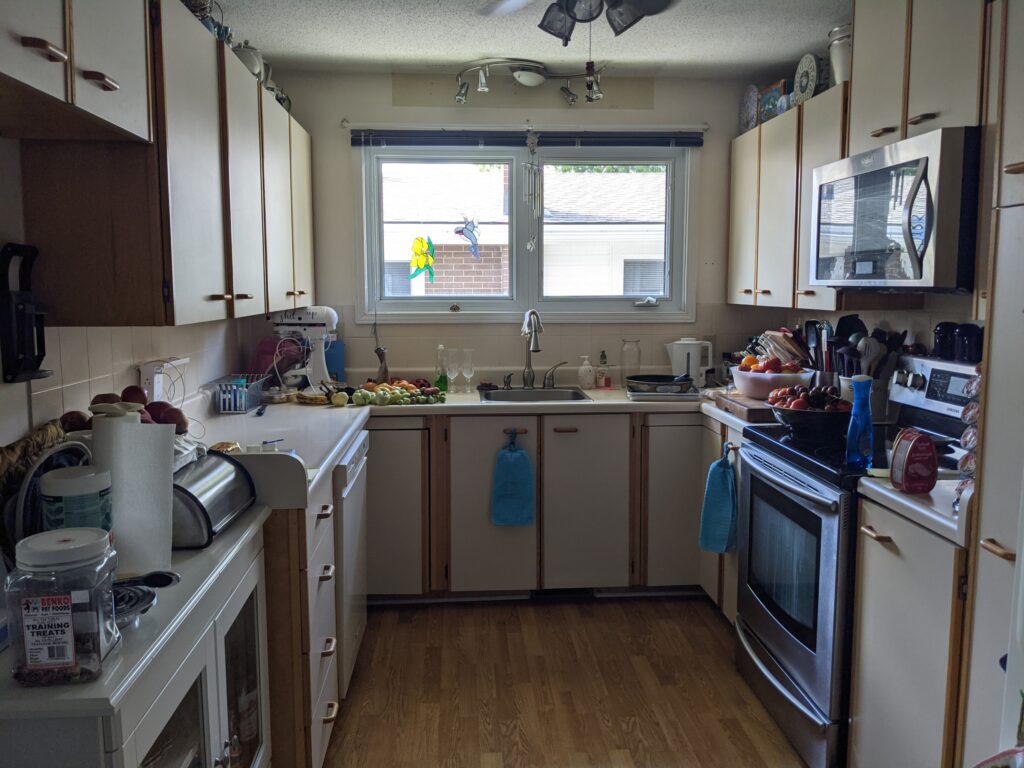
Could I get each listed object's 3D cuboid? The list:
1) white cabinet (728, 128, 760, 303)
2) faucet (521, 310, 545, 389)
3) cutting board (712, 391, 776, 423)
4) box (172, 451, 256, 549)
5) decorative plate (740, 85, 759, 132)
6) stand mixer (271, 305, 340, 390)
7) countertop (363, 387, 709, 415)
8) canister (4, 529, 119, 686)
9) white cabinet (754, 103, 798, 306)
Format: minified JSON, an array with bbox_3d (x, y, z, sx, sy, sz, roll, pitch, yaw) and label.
[{"bbox_3d":[1.267,-0.790,3.857,0.315,0.815,0.345,-1,7,-4],"label":"white cabinet"},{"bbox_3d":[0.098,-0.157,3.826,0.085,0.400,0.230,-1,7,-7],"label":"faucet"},{"bbox_3d":[1.023,0.094,3.215,0.300,0.047,0.420,-1,7,-4],"label":"cutting board"},{"bbox_3d":[-0.768,0.244,1.833,0.250,0.158,0.360,-1,7,-4],"label":"box"},{"bbox_3d":[1.144,-1.310,3.823,0.035,0.240,0.240,6,6,-5],"label":"decorative plate"},{"bbox_3d":[-0.966,-0.155,3.719,0.360,0.420,0.260,1,7,6],"label":"stand mixer"},{"bbox_3d":[0.090,0.070,3.714,1.440,0.043,0.630,-1,7,-4],"label":"countertop"},{"bbox_3d":[-0.630,0.312,1.140,0.122,0.182,0.122,-2,7,-14],"label":"canister"},{"bbox_3d":[1.294,-0.743,3.466,0.315,0.815,0.440,-1,7,-4],"label":"white cabinet"}]

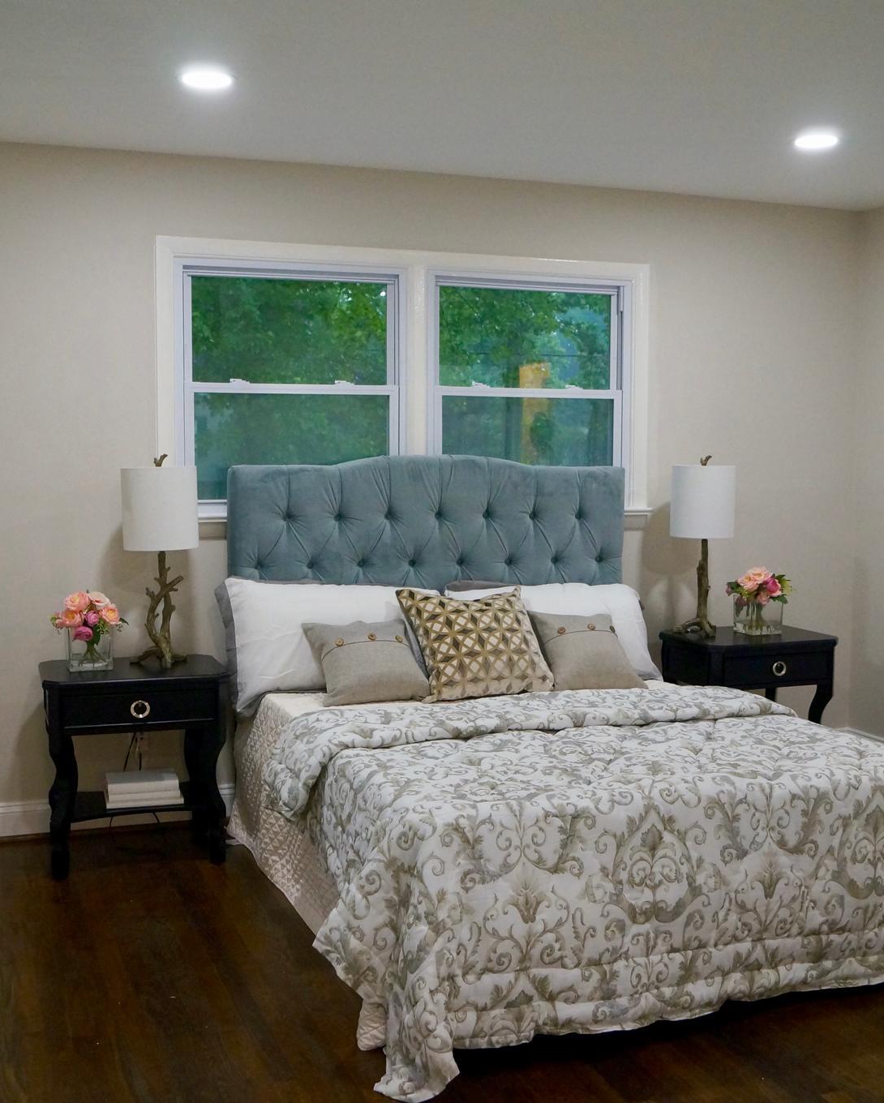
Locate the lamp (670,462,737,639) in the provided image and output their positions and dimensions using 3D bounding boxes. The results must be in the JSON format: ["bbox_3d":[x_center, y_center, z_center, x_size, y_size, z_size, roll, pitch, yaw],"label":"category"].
[{"bbox_3d":[1.044,-0.021,4.975,0.250,0.715,0.250,0,5,0],"label":"lamp"}]

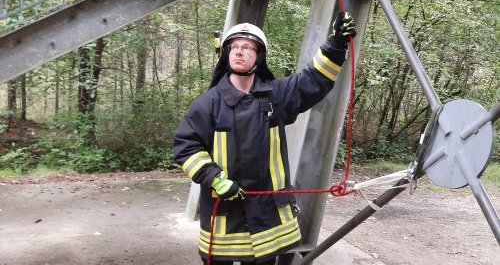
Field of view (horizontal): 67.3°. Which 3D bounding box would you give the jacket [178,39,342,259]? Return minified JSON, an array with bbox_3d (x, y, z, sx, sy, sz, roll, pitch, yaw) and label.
[{"bbox_3d":[0.035,0.085,2.000,0.910,1.130,0.450,1,0,9],"label":"jacket"}]

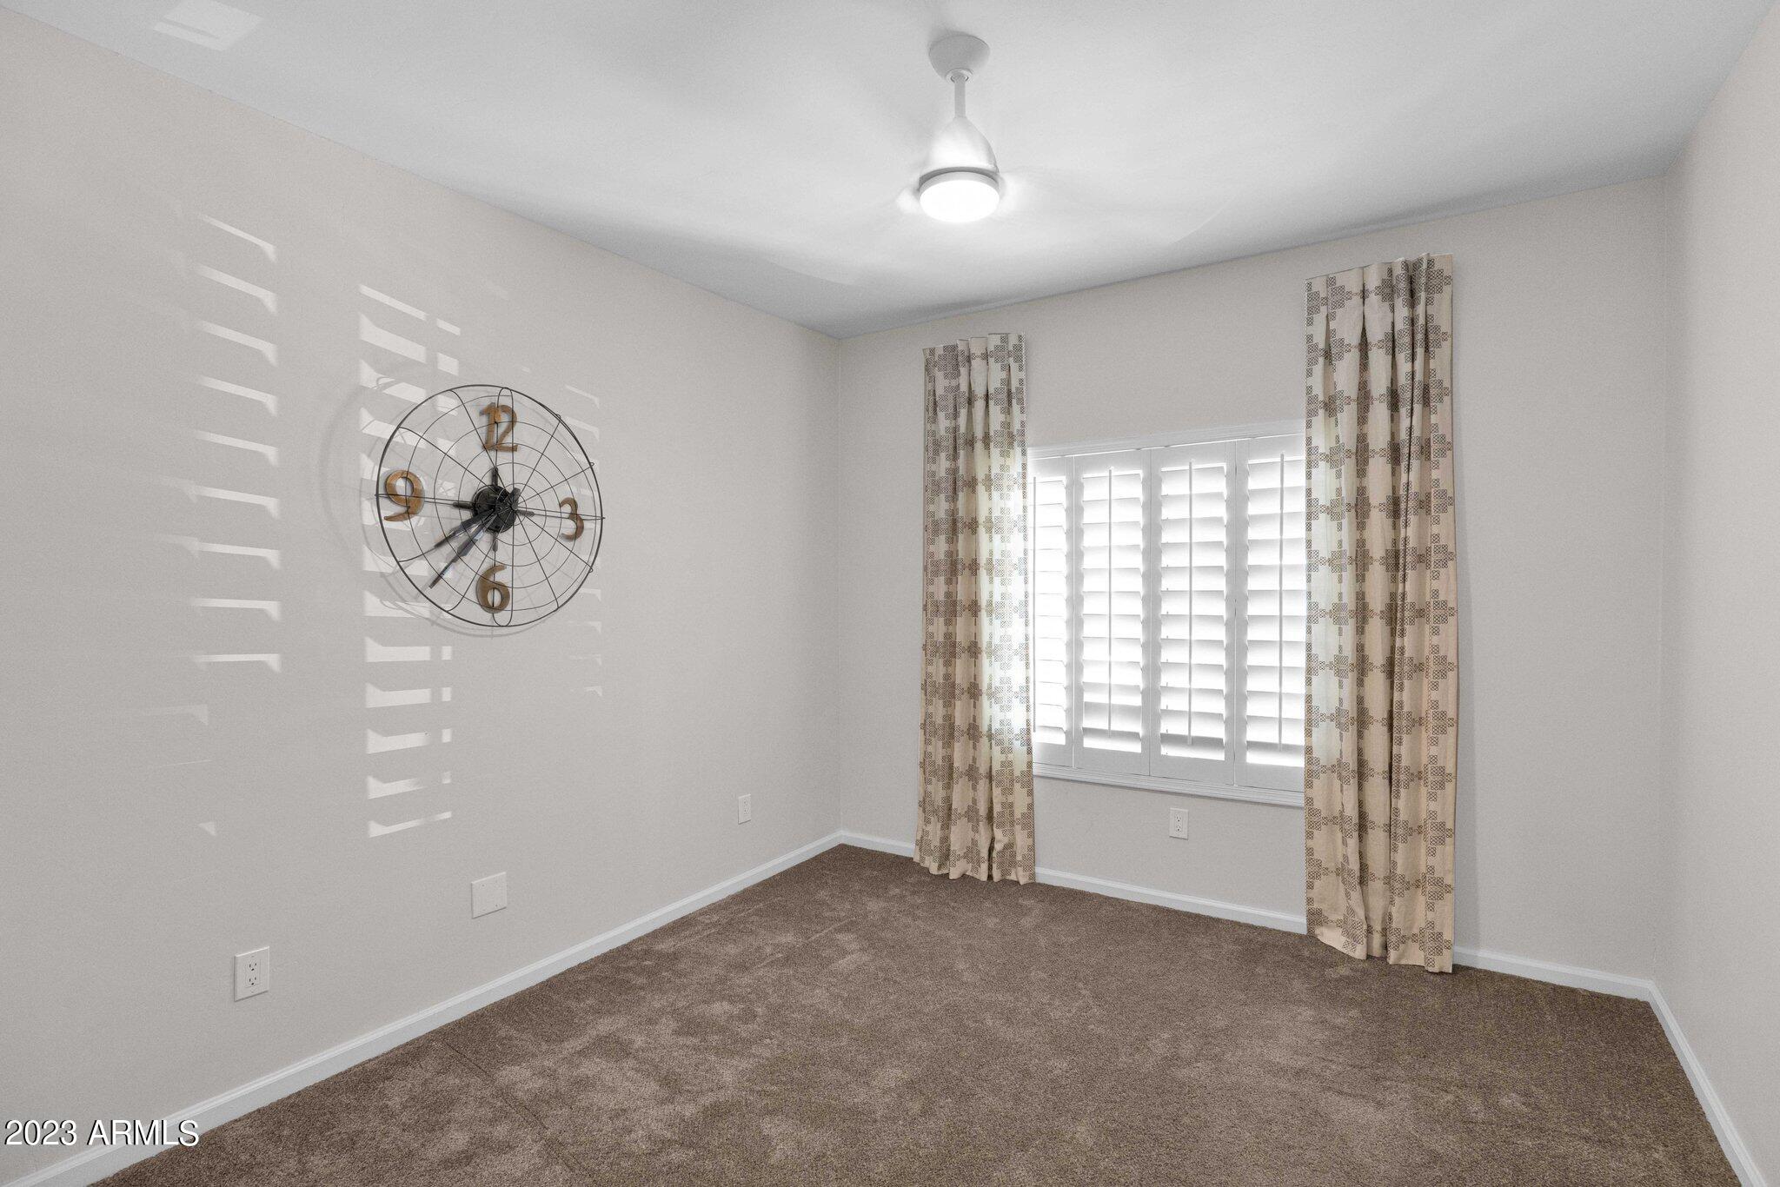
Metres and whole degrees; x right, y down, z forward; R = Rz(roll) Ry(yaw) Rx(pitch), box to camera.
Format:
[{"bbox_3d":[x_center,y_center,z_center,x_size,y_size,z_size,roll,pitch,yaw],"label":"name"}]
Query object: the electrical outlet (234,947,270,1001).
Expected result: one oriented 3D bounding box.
[{"bbox_3d":[-1.730,1.034,2.148,0.010,0.121,0.075,0,1,35],"label":"electrical outlet"}]

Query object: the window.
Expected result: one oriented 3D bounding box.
[{"bbox_3d":[1.128,0.087,3.422,1.416,1.534,0.084,0,1,31],"label":"window"}]

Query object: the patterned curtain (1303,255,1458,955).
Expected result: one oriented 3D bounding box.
[{"bbox_3d":[1.810,0.076,2.934,0.480,2.554,0.139,0,1,31],"label":"patterned curtain"}]

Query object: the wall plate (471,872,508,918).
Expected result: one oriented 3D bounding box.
[{"bbox_3d":[-1.358,1.027,2.685,0.009,0.121,0.118,0,1,35],"label":"wall plate"}]

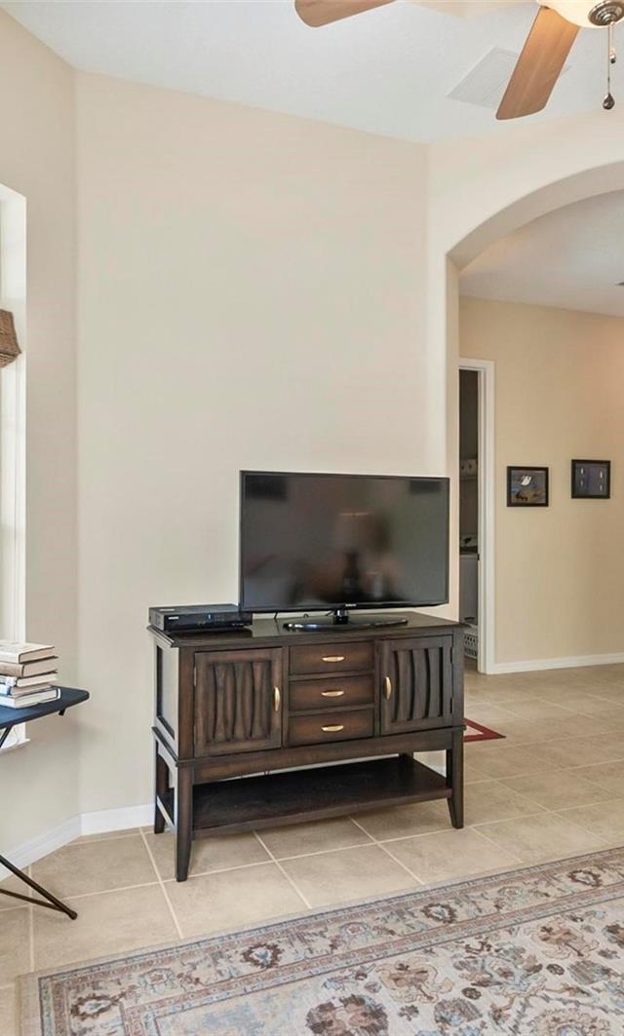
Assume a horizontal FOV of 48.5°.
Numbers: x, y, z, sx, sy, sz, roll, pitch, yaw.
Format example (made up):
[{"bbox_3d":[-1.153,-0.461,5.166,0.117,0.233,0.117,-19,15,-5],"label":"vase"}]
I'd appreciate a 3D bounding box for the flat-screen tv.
[{"bbox_3d":[0.159,0.129,2.869,0.940,0.615,0.200,0,-1,-20],"label":"flat-screen tv"}]

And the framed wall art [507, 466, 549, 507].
[{"bbox_3d":[1.770,-0.256,5.660,0.410,0.325,0.025,0,-1,-20],"label":"framed wall art"}]

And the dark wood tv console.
[{"bbox_3d":[-0.001,0.849,2.801,1.175,0.825,0.470,0,-1,-20],"label":"dark wood tv console"}]

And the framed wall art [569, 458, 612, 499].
[{"bbox_3d":[2.377,-0.328,5.885,0.410,0.325,0.025,0,-1,-20],"label":"framed wall art"}]

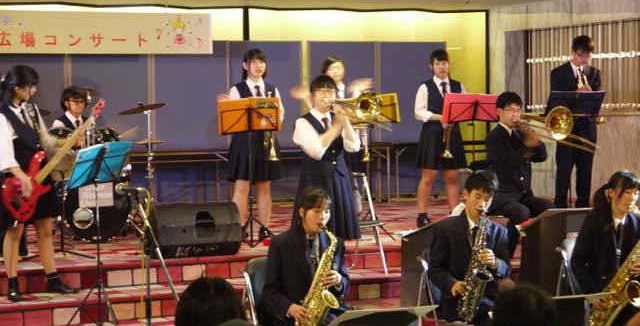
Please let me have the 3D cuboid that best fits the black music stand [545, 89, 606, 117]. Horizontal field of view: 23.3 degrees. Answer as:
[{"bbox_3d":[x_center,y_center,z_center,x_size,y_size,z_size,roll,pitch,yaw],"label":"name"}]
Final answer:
[{"bbox_3d":[2.303,-0.051,14.050,0.530,1.190,0.420,-2,2,-24],"label":"black music stand"}]

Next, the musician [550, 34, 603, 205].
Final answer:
[{"bbox_3d":[2.216,-0.253,13.408,0.460,1.690,0.360,-1,2,-14],"label":"musician"}]

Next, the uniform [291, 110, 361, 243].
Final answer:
[{"bbox_3d":[0.046,0.087,10.900,0.450,0.910,0.380,-2,2,-33],"label":"uniform"}]

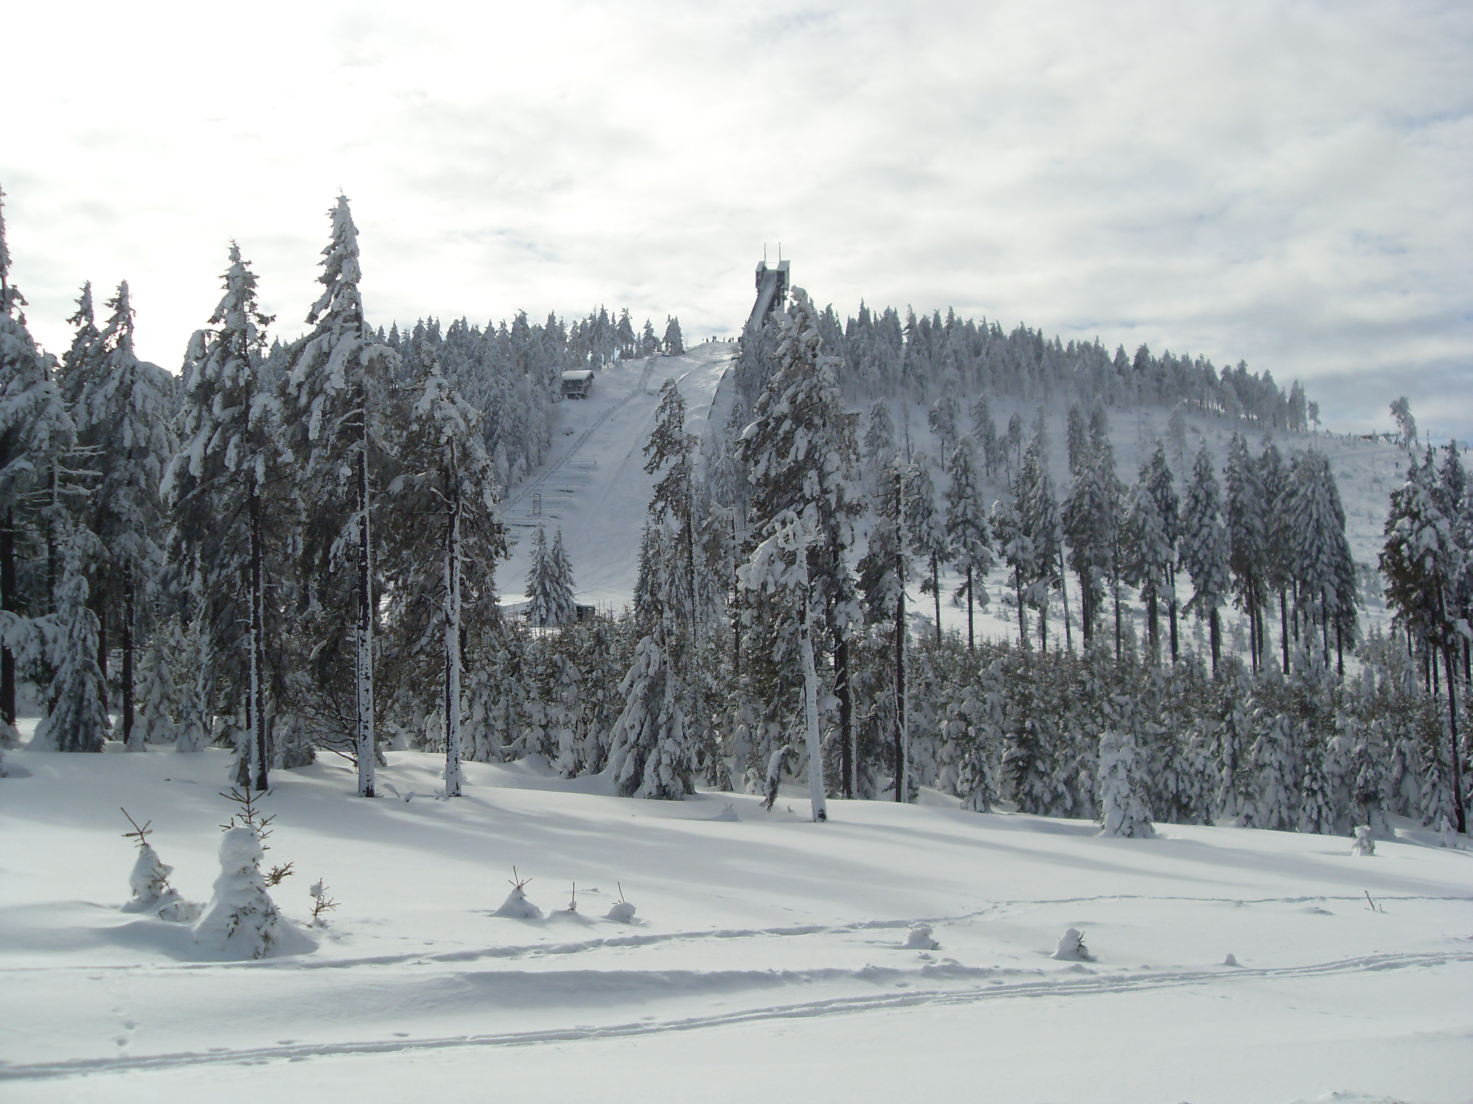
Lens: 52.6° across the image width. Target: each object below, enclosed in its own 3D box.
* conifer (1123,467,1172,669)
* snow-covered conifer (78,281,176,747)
[{"bbox_3d":[26.169,1.064,95.000,2.990,12.479,2.990,-1,-4,0],"label":"conifer"},{"bbox_3d":[-20.066,-1.266,49.000,3.218,15.562,3.218,-1,-4,0],"label":"snow-covered conifer"}]

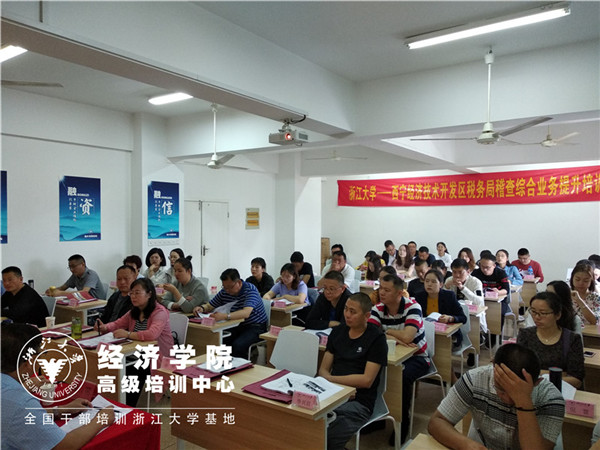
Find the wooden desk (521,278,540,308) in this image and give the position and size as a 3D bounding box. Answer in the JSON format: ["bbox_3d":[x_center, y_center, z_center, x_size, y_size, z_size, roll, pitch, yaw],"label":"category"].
[{"bbox_3d":[3.059,1.213,7.083,1.200,0.750,0.430,1,1,34],"label":"wooden desk"}]

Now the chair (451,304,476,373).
[{"bbox_3d":[1.424,1.213,4.440,0.480,0.850,0.530,1,1,34],"label":"chair"}]

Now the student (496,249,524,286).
[{"bbox_3d":[2.995,1.003,6.643,0.480,1.250,0.680,1,1,32],"label":"student"}]

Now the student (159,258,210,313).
[{"bbox_3d":[-1.256,1.025,4.946,0.500,1.220,0.720,1,1,40],"label":"student"}]

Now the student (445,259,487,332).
[{"bbox_3d":[1.875,1.013,5.225,0.520,1.250,0.720,1,1,33],"label":"student"}]

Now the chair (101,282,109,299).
[{"bbox_3d":[-2.862,1.231,6.086,0.480,0.830,0.540,1,1,35],"label":"chair"}]

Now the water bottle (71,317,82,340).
[{"bbox_3d":[-1.807,0.826,3.655,0.085,0.183,0.085,1,2,35],"label":"water bottle"}]

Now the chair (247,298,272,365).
[{"bbox_3d":[-0.614,1.254,4.765,0.480,0.830,0.540,1,1,35],"label":"chair"}]

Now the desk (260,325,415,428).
[{"bbox_3d":[0.287,1.315,3.639,1.210,0.750,0.430,1,1,35],"label":"desk"}]

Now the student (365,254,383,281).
[{"bbox_3d":[1.127,1.020,6.804,0.480,1.180,0.700,1,1,33],"label":"student"}]

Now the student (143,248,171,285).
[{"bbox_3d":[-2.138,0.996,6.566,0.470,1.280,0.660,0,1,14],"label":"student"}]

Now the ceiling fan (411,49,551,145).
[{"bbox_3d":[1.743,-1.179,4.122,1.400,0.838,1.400,1,1,34],"label":"ceiling fan"}]

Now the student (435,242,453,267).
[{"bbox_3d":[2.735,0.973,8.766,0.460,1.230,0.660,1,1,29],"label":"student"}]

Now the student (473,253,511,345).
[{"bbox_3d":[2.250,0.979,5.456,0.495,1.238,0.723,1,1,33],"label":"student"}]

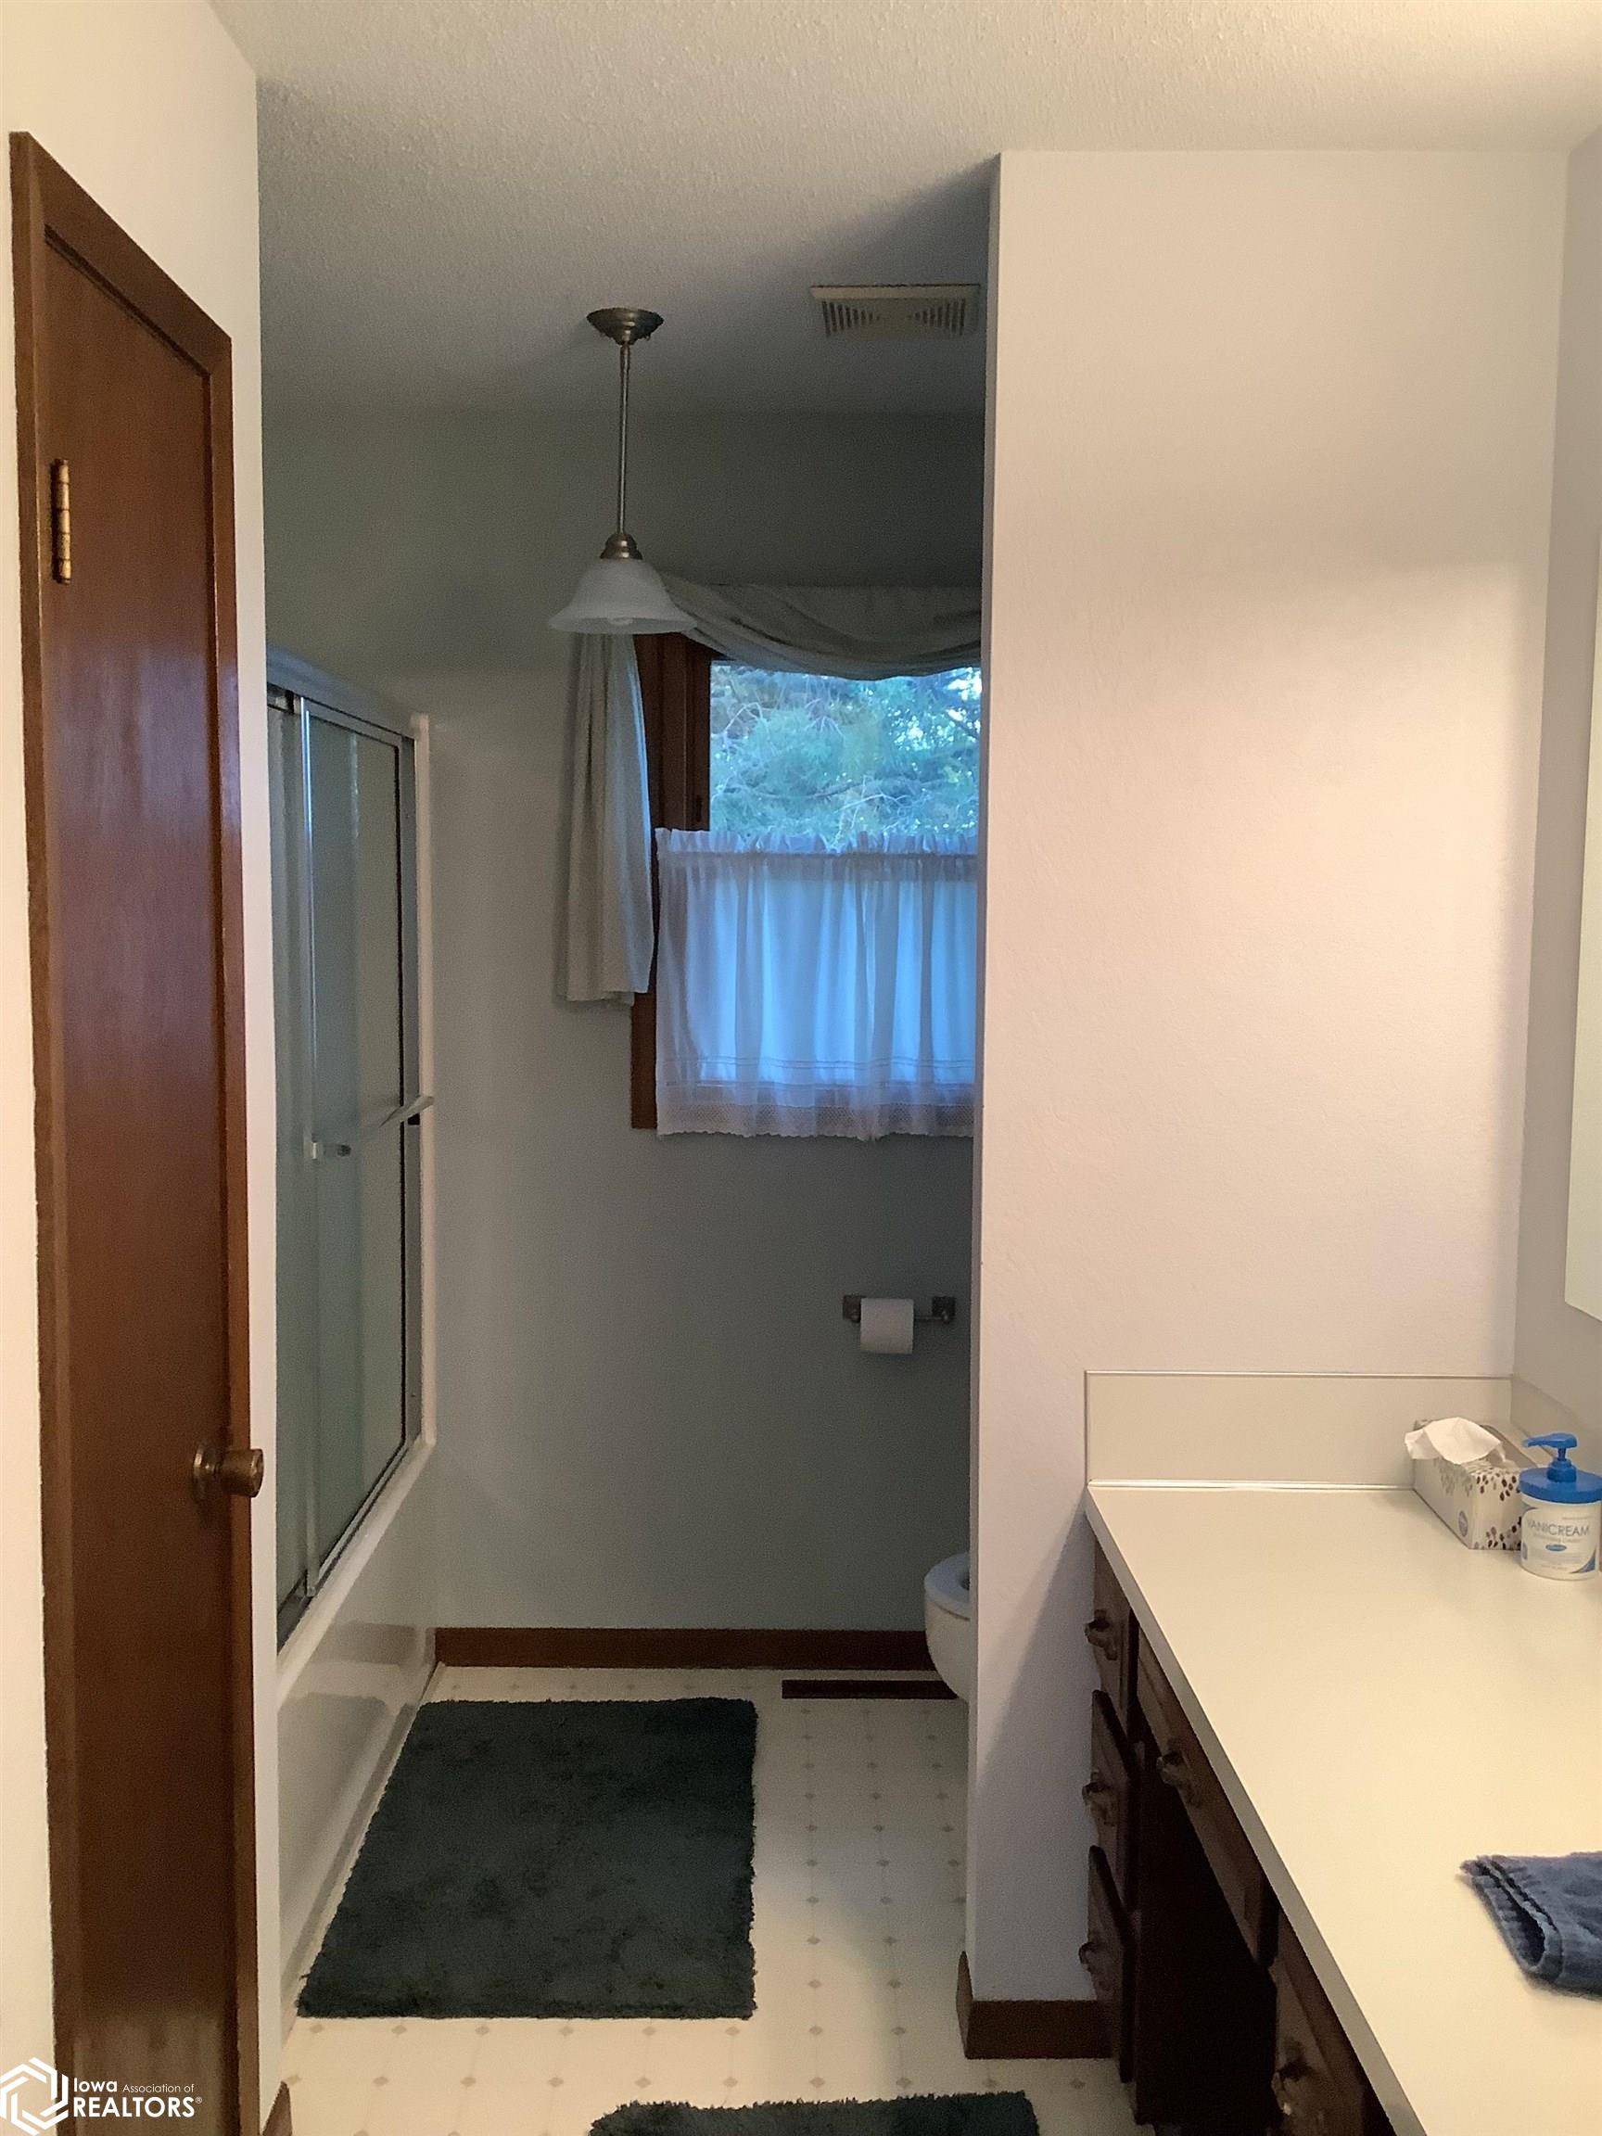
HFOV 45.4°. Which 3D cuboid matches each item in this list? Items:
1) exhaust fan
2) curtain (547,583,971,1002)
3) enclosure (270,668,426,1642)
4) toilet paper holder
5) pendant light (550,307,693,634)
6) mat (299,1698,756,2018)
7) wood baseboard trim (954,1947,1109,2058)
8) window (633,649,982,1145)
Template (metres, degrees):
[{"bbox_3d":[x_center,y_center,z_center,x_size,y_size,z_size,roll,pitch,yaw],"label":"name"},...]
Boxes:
[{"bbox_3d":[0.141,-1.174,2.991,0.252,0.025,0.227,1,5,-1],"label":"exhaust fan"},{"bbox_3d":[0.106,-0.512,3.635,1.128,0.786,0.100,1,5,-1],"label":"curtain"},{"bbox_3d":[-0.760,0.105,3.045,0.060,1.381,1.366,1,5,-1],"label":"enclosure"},{"bbox_3d":[0.194,0.478,3.742,0.220,0.058,0.078,1,5,-1],"label":"toilet paper holder"},{"bbox_3d":[-0.286,-0.956,3.081,0.235,0.485,0.235,1,5,-1],"label":"pendant light"},{"bbox_3d":[-0.384,1.253,3.131,0.623,0.025,0.992,1,5,-1],"label":"mat"},{"bbox_3d":[0.314,1.278,2.608,0.187,0.082,0.121,1,5,-1],"label":"wood baseboard trim"},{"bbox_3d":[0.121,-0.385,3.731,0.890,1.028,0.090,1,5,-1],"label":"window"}]

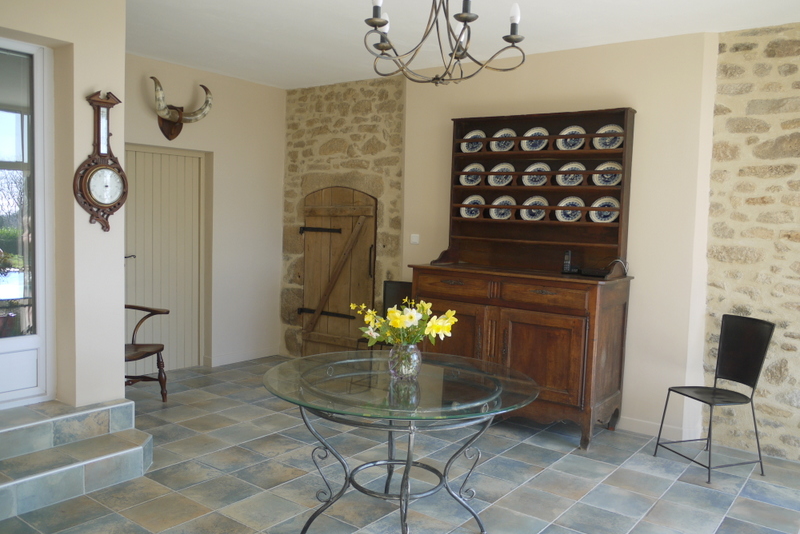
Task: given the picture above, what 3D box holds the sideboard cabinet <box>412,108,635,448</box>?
[{"bbox_3d":[0.866,0.008,4.841,1.515,2.301,0.621,4,4,37],"label":"sideboard cabinet"}]

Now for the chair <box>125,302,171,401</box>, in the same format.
[{"bbox_3d":[-2.202,0.599,5.006,0.600,0.940,0.620,3,4,20],"label":"chair"}]

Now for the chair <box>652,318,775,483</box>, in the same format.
[{"bbox_3d":[1.940,0.774,4.006,0.460,0.927,0.481,0,3,-19],"label":"chair"}]

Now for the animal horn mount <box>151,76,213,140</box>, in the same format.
[{"bbox_3d":[-1.980,-1.407,5.821,0.269,0.524,0.594,4,4,37],"label":"animal horn mount"}]

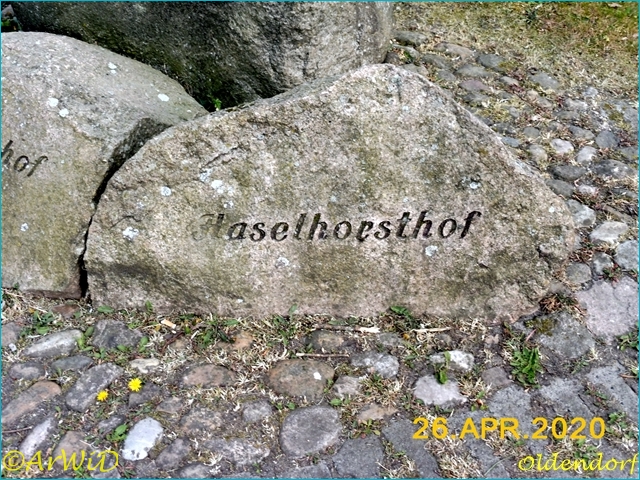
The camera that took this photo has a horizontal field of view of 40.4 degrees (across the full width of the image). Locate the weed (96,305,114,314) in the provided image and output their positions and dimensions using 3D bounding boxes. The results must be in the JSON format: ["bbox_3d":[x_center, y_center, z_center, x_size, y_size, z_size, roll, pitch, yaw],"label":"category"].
[{"bbox_3d":[-0.470,0.152,1.905,0.039,0.014,0.024,0,38,0],"label":"weed"}]

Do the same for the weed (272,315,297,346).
[{"bbox_3d":[-0.075,0.191,1.830,0.051,0.046,0.050,0,38,0],"label":"weed"}]

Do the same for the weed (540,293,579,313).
[{"bbox_3d":[0.526,0.140,1.910,0.080,0.028,0.045,0,38,0],"label":"weed"}]

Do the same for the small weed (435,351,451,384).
[{"bbox_3d":[0.246,0.256,1.746,0.032,0.046,0.046,0,38,0],"label":"small weed"}]

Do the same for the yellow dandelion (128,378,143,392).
[{"bbox_3d":[-0.361,0.285,1.703,0.027,0.014,0.027,0,38,0],"label":"yellow dandelion"}]

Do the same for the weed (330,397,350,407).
[{"bbox_3d":[0.040,0.315,1.697,0.039,0.013,0.022,0,38,0],"label":"weed"}]

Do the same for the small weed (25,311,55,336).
[{"bbox_3d":[-0.600,0.179,1.859,0.063,0.030,0.050,0,38,0],"label":"small weed"}]

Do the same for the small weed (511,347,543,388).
[{"bbox_3d":[0.416,0.255,1.751,0.062,0.042,0.066,0,38,0],"label":"small weed"}]

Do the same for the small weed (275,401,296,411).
[{"bbox_3d":[-0.067,0.322,1.689,0.043,0.013,0.022,0,38,0],"label":"small weed"}]

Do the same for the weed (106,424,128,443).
[{"bbox_3d":[-0.380,0.363,1.631,0.041,0.020,0.034,0,38,0],"label":"weed"}]

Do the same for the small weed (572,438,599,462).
[{"bbox_3d":[0.489,0.387,1.596,0.051,0.026,0.043,0,38,0],"label":"small weed"}]

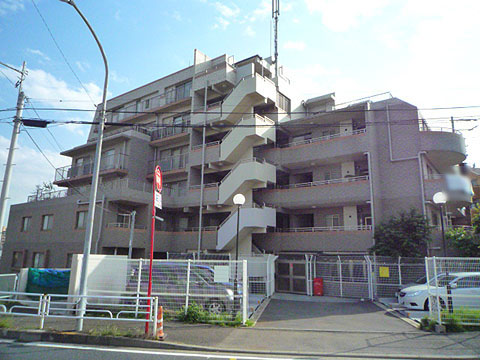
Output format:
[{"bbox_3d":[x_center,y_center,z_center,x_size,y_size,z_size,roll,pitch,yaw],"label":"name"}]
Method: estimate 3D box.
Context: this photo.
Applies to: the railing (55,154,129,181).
[{"bbox_3d":[-13.108,-0.807,30.256,10.000,1.250,0.950,-7,-14,35],"label":"railing"}]

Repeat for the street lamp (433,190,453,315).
[{"bbox_3d":[6.221,2.293,10.479,0.410,3.960,0.410,1,-11,0],"label":"street lamp"}]

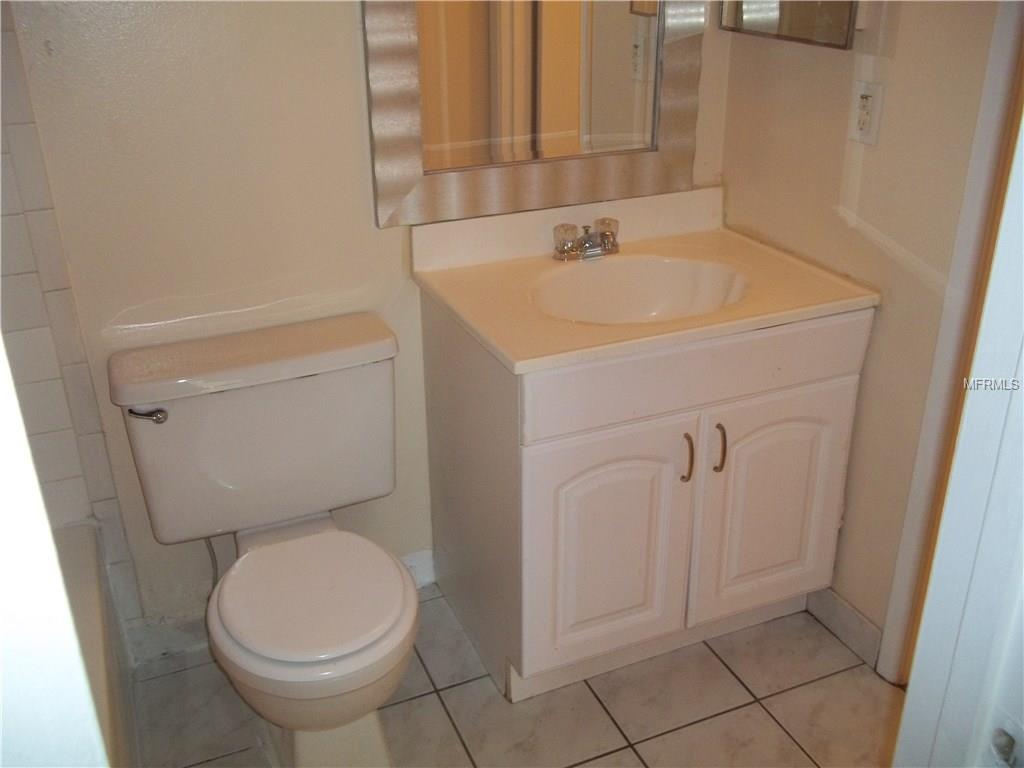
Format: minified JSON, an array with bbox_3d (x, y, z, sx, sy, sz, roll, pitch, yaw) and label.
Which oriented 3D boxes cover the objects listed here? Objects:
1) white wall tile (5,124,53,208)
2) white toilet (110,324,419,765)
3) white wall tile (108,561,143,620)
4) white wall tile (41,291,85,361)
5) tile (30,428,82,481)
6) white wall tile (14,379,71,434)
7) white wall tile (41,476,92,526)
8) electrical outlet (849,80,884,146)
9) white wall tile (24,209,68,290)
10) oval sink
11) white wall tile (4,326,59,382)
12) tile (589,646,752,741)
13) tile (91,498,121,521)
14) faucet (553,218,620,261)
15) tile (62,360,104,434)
[{"bbox_3d":[-0.865,-0.388,1.699,0.051,0.152,0.010,-11,26,-21],"label":"white wall tile"},{"bbox_3d":[-0.404,0.371,1.829,0.530,0.760,0.675,-11,26,-21],"label":"white toilet"},{"bbox_3d":[-0.851,0.454,2.085,0.050,0.152,0.010,-11,26,-21],"label":"white wall tile"},{"bbox_3d":[-0.861,-0.108,1.828,0.050,0.152,0.010,-11,26,-21],"label":"white wall tile"},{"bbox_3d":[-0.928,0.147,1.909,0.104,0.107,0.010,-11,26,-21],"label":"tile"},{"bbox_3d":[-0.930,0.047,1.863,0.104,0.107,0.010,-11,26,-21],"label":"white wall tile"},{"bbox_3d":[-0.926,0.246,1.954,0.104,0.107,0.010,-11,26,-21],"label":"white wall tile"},{"bbox_3d":[0.680,-0.522,1.827,0.010,0.115,0.074,-11,26,-21],"label":"electrical outlet"},{"bbox_3d":[-0.863,-0.248,1.763,0.051,0.152,0.010,-11,26,-21],"label":"white wall tile"},{"bbox_3d":[0.264,-0.140,1.969,0.467,0.134,0.377,-11,26,-21],"label":"oval sink"},{"bbox_3d":[-0.934,-0.051,1.819,0.107,0.108,0.010,-11,26,-21],"label":"white wall tile"},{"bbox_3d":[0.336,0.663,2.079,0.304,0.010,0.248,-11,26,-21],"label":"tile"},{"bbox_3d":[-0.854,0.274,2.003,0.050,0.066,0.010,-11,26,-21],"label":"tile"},{"bbox_3d":[0.179,-0.321,2.113,0.155,0.076,0.105,-11,26,-21],"label":"faucet"},{"bbox_3d":[-0.858,0.032,1.890,0.051,0.152,0.010,-11,26,-21],"label":"tile"}]

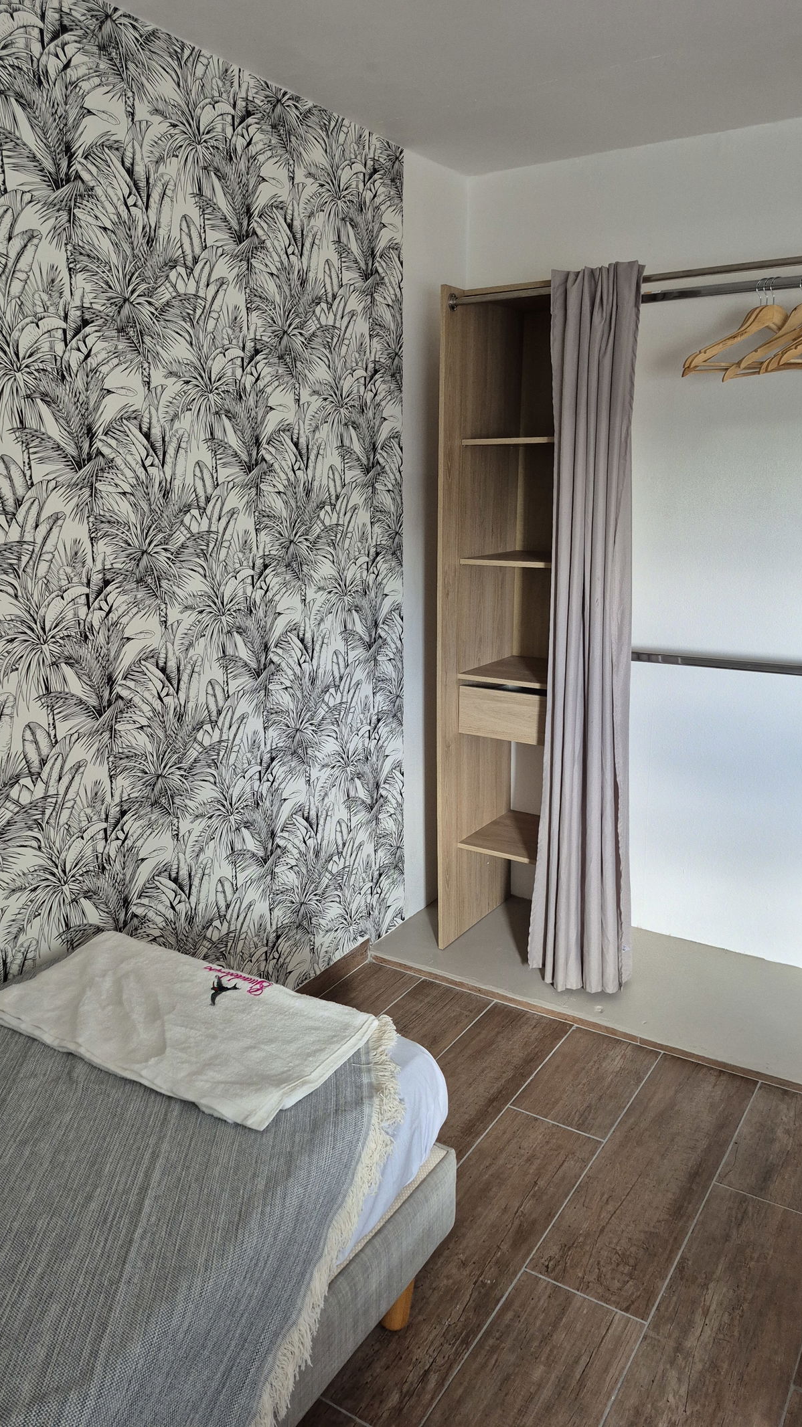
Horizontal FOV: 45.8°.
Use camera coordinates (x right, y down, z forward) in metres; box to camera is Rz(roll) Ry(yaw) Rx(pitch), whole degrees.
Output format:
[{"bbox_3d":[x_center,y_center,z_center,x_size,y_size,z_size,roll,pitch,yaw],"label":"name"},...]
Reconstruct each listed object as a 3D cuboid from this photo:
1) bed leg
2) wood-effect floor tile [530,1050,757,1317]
[{"bbox_3d":[-0.011,1.094,1.805,0.070,0.145,0.070,0,13,0],"label":"bed leg"},{"bbox_3d":[0.604,1.066,2.244,0.257,0.010,0.897,8,16,32],"label":"wood-effect floor tile"}]

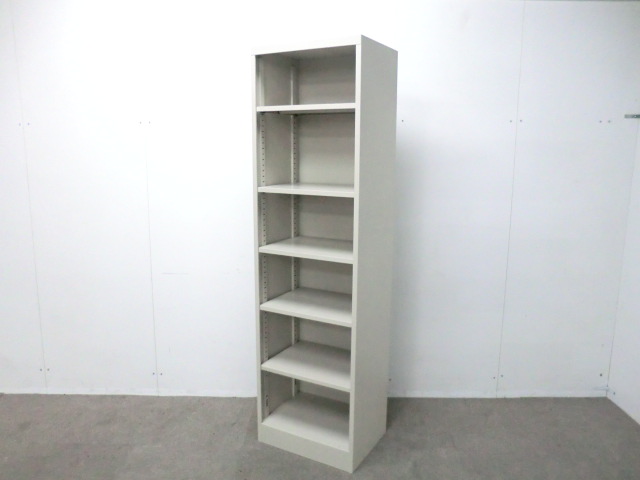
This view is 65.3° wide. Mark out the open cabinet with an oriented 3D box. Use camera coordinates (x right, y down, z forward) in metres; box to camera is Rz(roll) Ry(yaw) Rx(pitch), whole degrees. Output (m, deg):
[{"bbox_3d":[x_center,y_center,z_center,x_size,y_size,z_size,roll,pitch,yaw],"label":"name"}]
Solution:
[{"bbox_3d":[0.024,0.079,2.359,0.518,1.860,0.393,6,12,29],"label":"open cabinet"}]

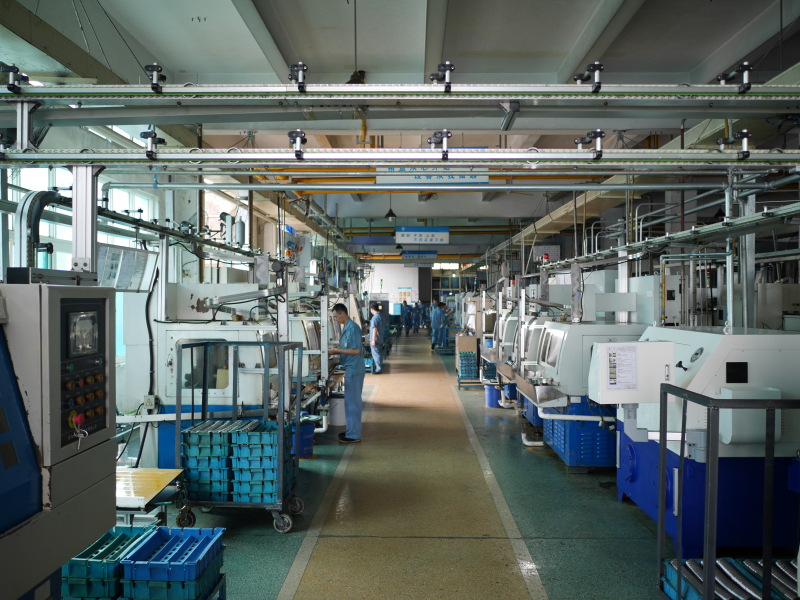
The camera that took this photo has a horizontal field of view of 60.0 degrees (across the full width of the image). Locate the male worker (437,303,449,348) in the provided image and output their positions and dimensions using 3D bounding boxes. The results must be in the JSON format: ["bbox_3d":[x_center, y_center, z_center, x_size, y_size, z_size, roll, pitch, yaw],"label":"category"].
[{"bbox_3d":[1.620,0.920,25.000,0.480,1.600,0.480,0,0,-3],"label":"male worker"}]

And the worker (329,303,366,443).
[{"bbox_3d":[-0.654,0.890,8.560,0.490,1.690,0.500,0,0,-3],"label":"worker"}]

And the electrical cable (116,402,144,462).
[{"bbox_3d":[-2.450,1.200,6.300,0.260,0.550,0.100,0,0,0],"label":"electrical cable"}]

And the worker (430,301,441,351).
[{"bbox_3d":[1.310,0.900,24.300,0.480,1.650,0.360,0,0,18],"label":"worker"}]

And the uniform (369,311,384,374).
[{"bbox_3d":[-0.516,0.900,16.250,0.360,1.660,0.480,0,0,40],"label":"uniform"}]

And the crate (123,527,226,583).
[{"bbox_3d":[-1.151,1.312,3.580,0.375,0.098,0.500,0,0,-1],"label":"crate"}]

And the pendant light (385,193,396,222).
[{"bbox_3d":[-0.227,-2.335,17.500,0.310,0.760,0.310,0,0,0],"label":"pendant light"}]

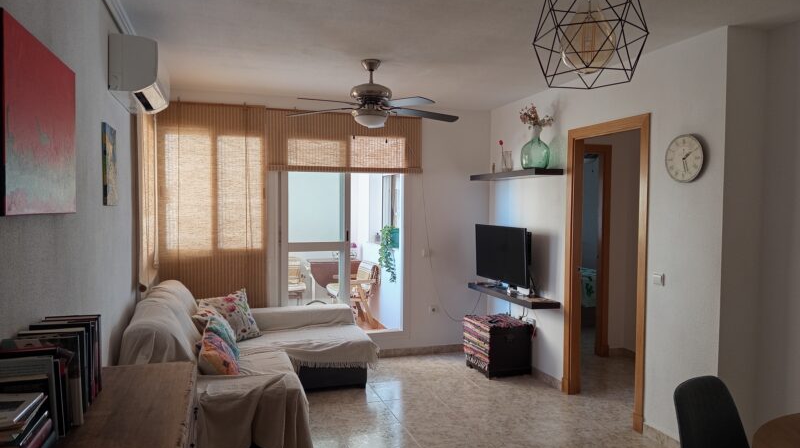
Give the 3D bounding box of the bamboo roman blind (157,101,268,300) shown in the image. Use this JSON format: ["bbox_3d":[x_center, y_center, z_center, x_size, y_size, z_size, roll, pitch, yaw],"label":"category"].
[{"bbox_3d":[-1.636,-0.136,4.908,0.930,1.870,0.050,0,2,-18],"label":"bamboo roman blind"}]

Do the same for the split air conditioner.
[{"bbox_3d":[-1.468,-0.830,3.166,0.230,0.290,0.690,0,2,-18],"label":"split air conditioner"}]

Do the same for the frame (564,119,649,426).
[{"bbox_3d":[1.534,0.319,4.106,0.125,2.120,0.920,0,2,-18],"label":"frame"}]

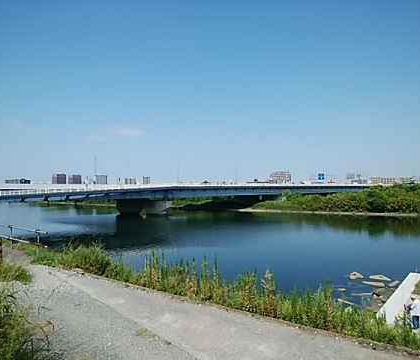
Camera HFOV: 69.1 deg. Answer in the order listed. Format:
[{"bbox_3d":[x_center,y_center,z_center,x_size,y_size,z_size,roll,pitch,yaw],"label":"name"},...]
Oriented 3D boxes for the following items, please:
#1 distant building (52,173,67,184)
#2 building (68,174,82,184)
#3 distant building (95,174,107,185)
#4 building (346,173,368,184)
[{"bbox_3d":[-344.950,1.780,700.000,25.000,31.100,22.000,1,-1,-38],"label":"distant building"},{"bbox_3d":[-317.990,2.910,720.000,25.000,29.400,22.000,1,-1,-37],"label":"building"},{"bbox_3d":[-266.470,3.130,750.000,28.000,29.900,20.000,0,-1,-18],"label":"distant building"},{"bbox_3d":[194.360,1.860,400.000,28.000,22.100,17.000,0,-1,18],"label":"building"}]

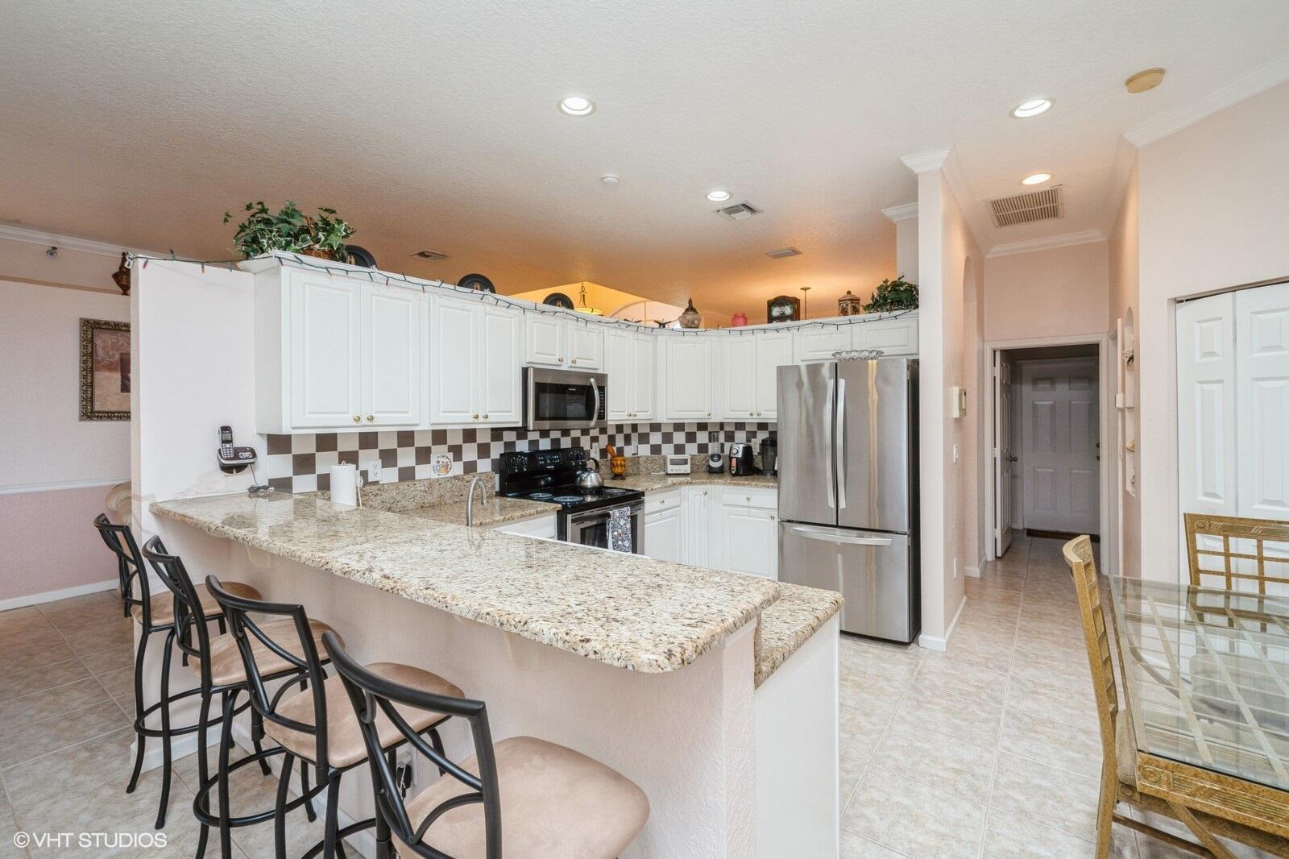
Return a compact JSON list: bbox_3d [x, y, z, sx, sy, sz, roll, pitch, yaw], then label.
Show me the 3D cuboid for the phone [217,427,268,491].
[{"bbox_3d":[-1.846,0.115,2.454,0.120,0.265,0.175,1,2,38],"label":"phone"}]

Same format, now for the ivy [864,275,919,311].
[{"bbox_3d":[1.857,-0.951,3.903,0.450,0.280,0.340,1,2,38],"label":"ivy"}]

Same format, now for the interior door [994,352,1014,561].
[{"bbox_3d":[3.748,0.237,5.587,0.040,2.030,0.740,0,1,41],"label":"interior door"}]

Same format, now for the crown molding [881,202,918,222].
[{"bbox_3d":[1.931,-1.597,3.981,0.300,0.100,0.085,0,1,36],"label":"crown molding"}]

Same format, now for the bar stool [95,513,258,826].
[{"bbox_3d":[-1.792,0.867,2.095,0.440,1.100,0.490,0,1,37],"label":"bar stool"}]

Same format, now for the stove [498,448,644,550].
[{"bbox_3d":[-0.478,0.761,3.721,0.710,1.205,0.760,1,2,38],"label":"stove"}]

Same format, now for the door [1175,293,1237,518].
[{"bbox_3d":[2.868,0.333,2.735,0.035,2.015,0.290,-1,2,-1],"label":"door"}]

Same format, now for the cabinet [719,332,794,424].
[{"bbox_3d":[1.008,-0.442,4.567,0.655,0.760,0.320,0,1,37],"label":"cabinet"}]

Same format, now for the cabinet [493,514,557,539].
[{"bbox_3d":[-0.987,0.940,3.186,0.600,0.870,0.630,0,1,37],"label":"cabinet"}]

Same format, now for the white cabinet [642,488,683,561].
[{"bbox_3d":[-0.121,0.904,4.274,0.640,0.872,0.580,0,1,36],"label":"white cabinet"}]

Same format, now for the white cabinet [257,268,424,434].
[{"bbox_3d":[-1.486,-0.356,2.670,0.320,0.741,0.672,0,1,36],"label":"white cabinet"}]

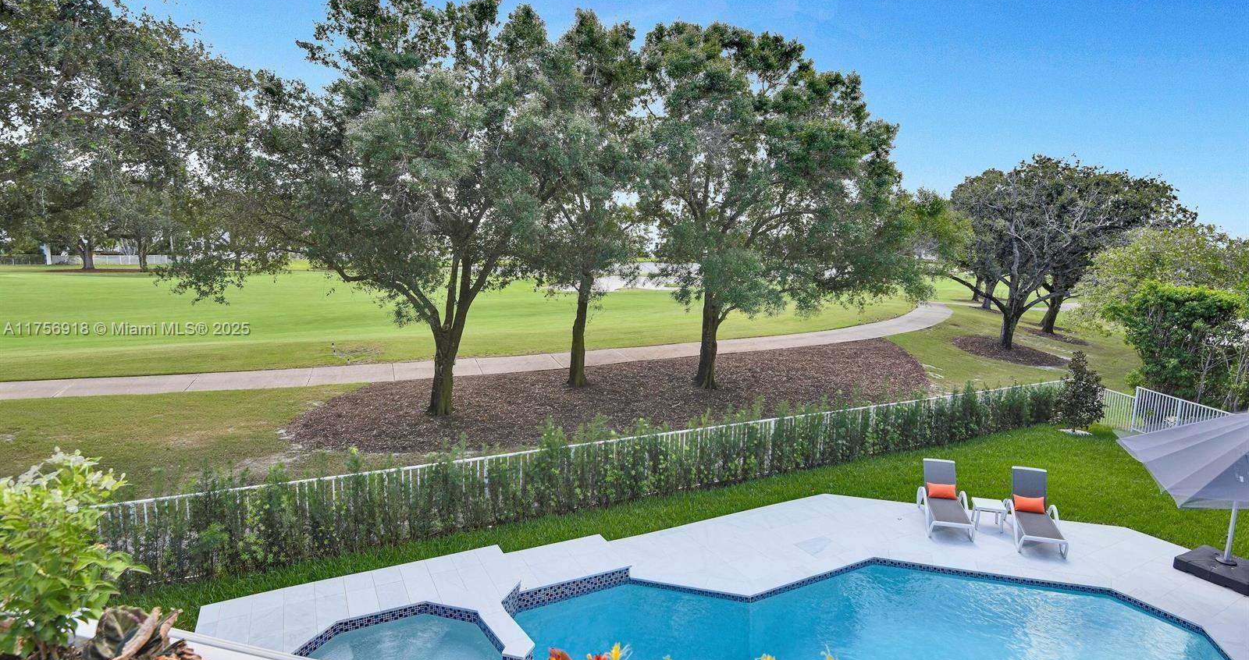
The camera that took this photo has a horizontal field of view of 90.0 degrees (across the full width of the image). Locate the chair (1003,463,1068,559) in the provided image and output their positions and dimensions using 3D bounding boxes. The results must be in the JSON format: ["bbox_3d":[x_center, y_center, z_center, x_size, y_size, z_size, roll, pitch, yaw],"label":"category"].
[{"bbox_3d":[7.079,3.123,10.766,0.660,0.980,1.570,3,9,21],"label":"chair"}]

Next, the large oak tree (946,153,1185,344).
[{"bbox_3d":[20.502,-3.504,29.185,8.742,8.730,8.742,6,10,34],"label":"large oak tree"}]

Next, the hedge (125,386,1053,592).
[{"bbox_3d":[2.333,2.545,13.840,22.342,1.420,0.750,-4,9,-23],"label":"hedge"}]

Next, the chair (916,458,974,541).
[{"bbox_3d":[5.829,3.062,11.320,0.660,0.940,1.570,3,9,17],"label":"chair"}]

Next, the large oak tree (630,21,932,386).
[{"bbox_3d":[5.448,-3.867,21.181,9.530,11.893,9.054,2,9,14],"label":"large oak tree"}]

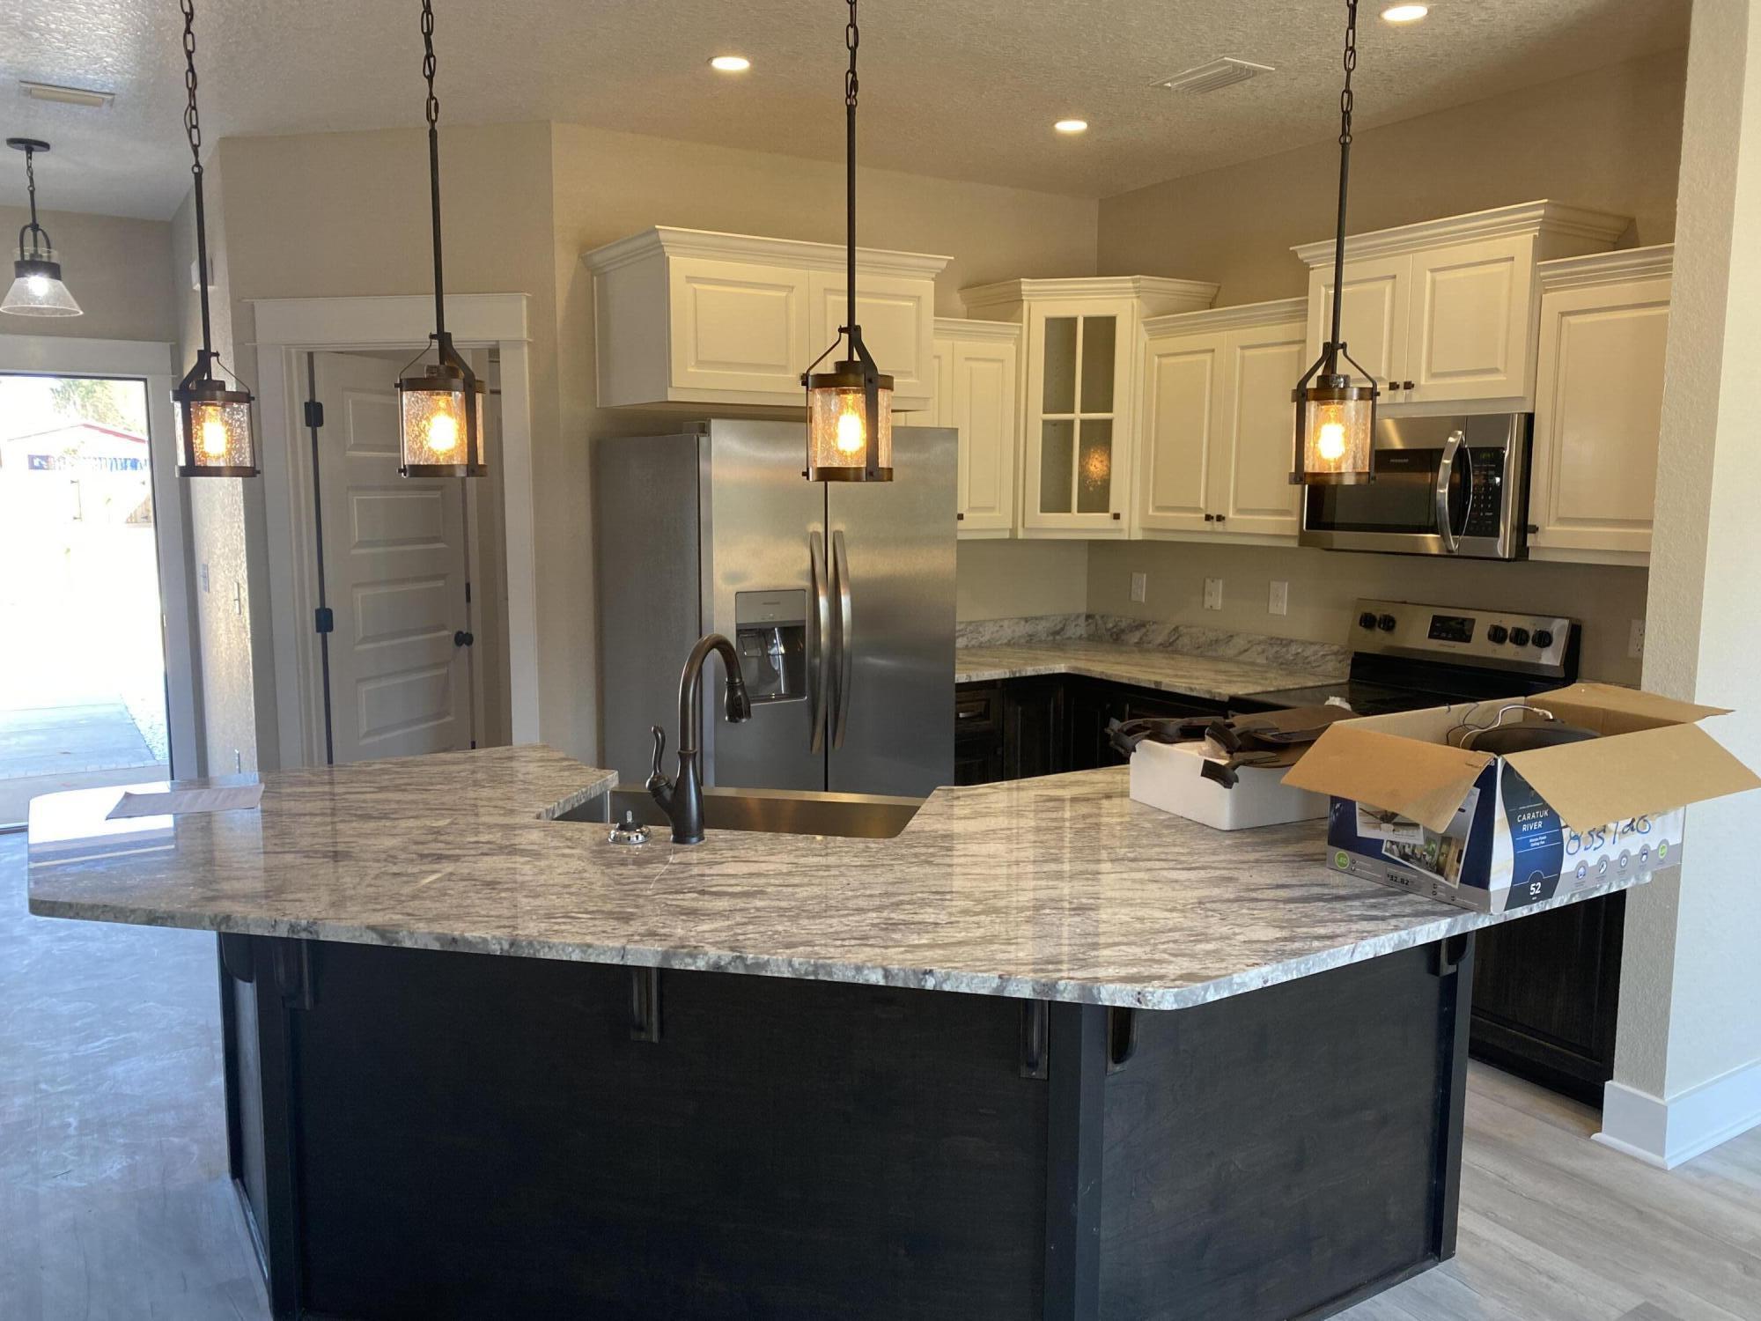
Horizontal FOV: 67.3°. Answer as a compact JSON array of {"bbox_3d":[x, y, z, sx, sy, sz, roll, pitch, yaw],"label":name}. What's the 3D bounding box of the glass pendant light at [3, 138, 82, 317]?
[{"bbox_3d":[-2.959,-1.515,4.630,0.245,0.580,0.245,-5,9,-31],"label":"glass pendant light"}]

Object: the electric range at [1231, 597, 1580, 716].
[{"bbox_3d":[1.534,0.451,4.024,0.680,1.203,0.757,-4,9,-31],"label":"electric range"}]

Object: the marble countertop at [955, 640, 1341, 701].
[{"bbox_3d":[0.749,0.044,4.788,1.210,0.032,1.439,-4,9,-31],"label":"marble countertop"}]

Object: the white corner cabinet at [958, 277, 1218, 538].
[{"bbox_3d":[0.814,-0.976,5.271,0.993,0.953,0.779,2,8,13],"label":"white corner cabinet"}]

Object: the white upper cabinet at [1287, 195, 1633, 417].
[{"bbox_3d":[1.689,-0.994,3.951,0.390,0.540,0.860,-5,9,-31],"label":"white upper cabinet"}]

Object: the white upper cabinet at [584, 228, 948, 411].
[{"bbox_3d":[-0.375,-1.085,4.404,1.044,0.493,0.647,-4,9,-31],"label":"white upper cabinet"}]

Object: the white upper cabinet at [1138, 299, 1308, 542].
[{"bbox_3d":[1.285,-0.805,4.608,0.373,0.783,0.747,-4,9,-31],"label":"white upper cabinet"}]

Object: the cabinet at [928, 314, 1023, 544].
[{"bbox_3d":[0.188,-0.857,4.947,0.547,0.783,0.373,-4,9,-31],"label":"cabinet"}]

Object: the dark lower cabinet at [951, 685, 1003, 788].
[{"bbox_3d":[0.146,0.478,4.994,0.310,0.880,0.630,-5,9,-31],"label":"dark lower cabinet"}]

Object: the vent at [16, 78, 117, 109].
[{"bbox_3d":[-2.515,-1.743,4.099,0.250,0.018,0.190,-4,9,-31],"label":"vent"}]

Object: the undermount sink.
[{"bbox_3d":[-0.296,0.446,2.832,0.800,0.240,0.490,2,8,13],"label":"undermount sink"}]

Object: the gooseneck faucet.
[{"bbox_3d":[-0.353,0.131,2.563,0.120,0.374,0.294,3,8,16],"label":"gooseneck faucet"}]

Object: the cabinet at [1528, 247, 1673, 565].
[{"bbox_3d":[2.011,-0.644,3.438,0.373,0.783,0.470,-4,9,-31],"label":"cabinet"}]

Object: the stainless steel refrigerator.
[{"bbox_3d":[-0.343,0.114,4.389,0.840,1.765,0.910,-5,9,-31],"label":"stainless steel refrigerator"}]

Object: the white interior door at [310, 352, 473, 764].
[{"bbox_3d":[-1.883,-0.148,5.217,0.038,2.030,0.775,4,9,22],"label":"white interior door"}]

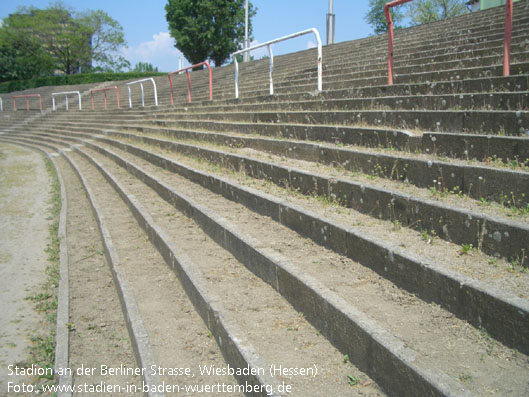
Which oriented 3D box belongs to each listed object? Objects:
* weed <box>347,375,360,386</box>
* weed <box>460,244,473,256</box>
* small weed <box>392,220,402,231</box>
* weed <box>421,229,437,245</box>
[{"bbox_3d":[0.384,0.786,2.310,0.058,0.030,0.052,1,9,0],"label":"weed"},{"bbox_3d":[1.083,0.279,2.870,0.060,0.057,0.055,1,9,0],"label":"weed"},{"bbox_3d":[0.878,0.178,3.530,0.057,0.058,0.053,1,9,0],"label":"small weed"},{"bbox_3d":[0.965,0.223,3.150,0.085,0.083,0.080,1,9,0],"label":"weed"}]

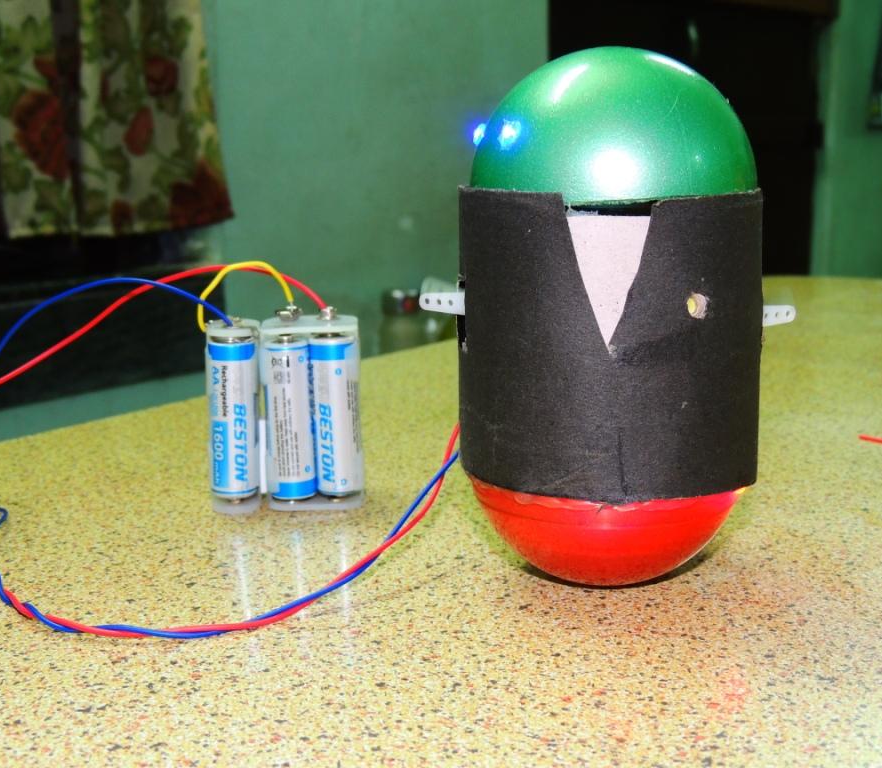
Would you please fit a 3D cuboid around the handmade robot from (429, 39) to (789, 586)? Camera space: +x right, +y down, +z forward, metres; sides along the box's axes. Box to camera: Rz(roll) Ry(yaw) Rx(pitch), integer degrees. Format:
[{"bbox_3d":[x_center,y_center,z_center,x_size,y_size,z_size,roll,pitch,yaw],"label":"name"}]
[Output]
[{"bbox_3d":[0.043,-0.016,0.324,0.095,0.136,0.077,0,10,5],"label":"handmade robot"}]

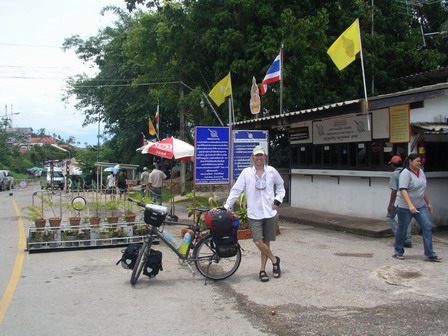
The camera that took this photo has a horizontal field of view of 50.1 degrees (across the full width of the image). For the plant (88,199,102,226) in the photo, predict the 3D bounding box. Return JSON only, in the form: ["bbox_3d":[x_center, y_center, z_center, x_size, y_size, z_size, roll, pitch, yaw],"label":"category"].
[{"bbox_3d":[-2.469,0.855,9.200,0.270,0.540,0.270,0,1,-28],"label":"plant"}]

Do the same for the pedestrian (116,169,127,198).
[{"bbox_3d":[-5.351,0.846,25.000,0.500,1.620,0.360,0,1,-6],"label":"pedestrian"}]

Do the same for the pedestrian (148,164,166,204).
[{"bbox_3d":[-2.708,0.696,19.500,0.680,1.640,0.400,0,1,-9],"label":"pedestrian"}]

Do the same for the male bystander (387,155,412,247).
[{"bbox_3d":[3.300,0.630,9.000,0.470,1.710,0.450,0,0,23],"label":"male bystander"}]

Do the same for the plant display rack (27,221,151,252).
[{"bbox_3d":[-2.510,1.310,9.330,2.370,0.470,0.500,0,0,-24],"label":"plant display rack"}]

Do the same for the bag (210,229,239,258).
[{"bbox_3d":[0.009,0.988,6.300,0.310,0.370,0.180,0,7,-17],"label":"bag"}]

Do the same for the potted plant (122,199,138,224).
[{"bbox_3d":[-1.868,0.880,9.550,0.310,0.530,0.310,0,0,0],"label":"potted plant"}]

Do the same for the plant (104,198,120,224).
[{"bbox_3d":[-2.196,0.868,9.420,0.320,0.530,0.320,0,0,0],"label":"plant"}]

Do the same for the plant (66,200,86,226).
[{"bbox_3d":[-2.820,0.876,9.150,0.370,0.530,0.360,0,0,0],"label":"plant"}]

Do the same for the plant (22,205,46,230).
[{"bbox_3d":[-3.439,0.881,8.700,0.420,0.440,0.370,0,1,-28],"label":"plant"}]

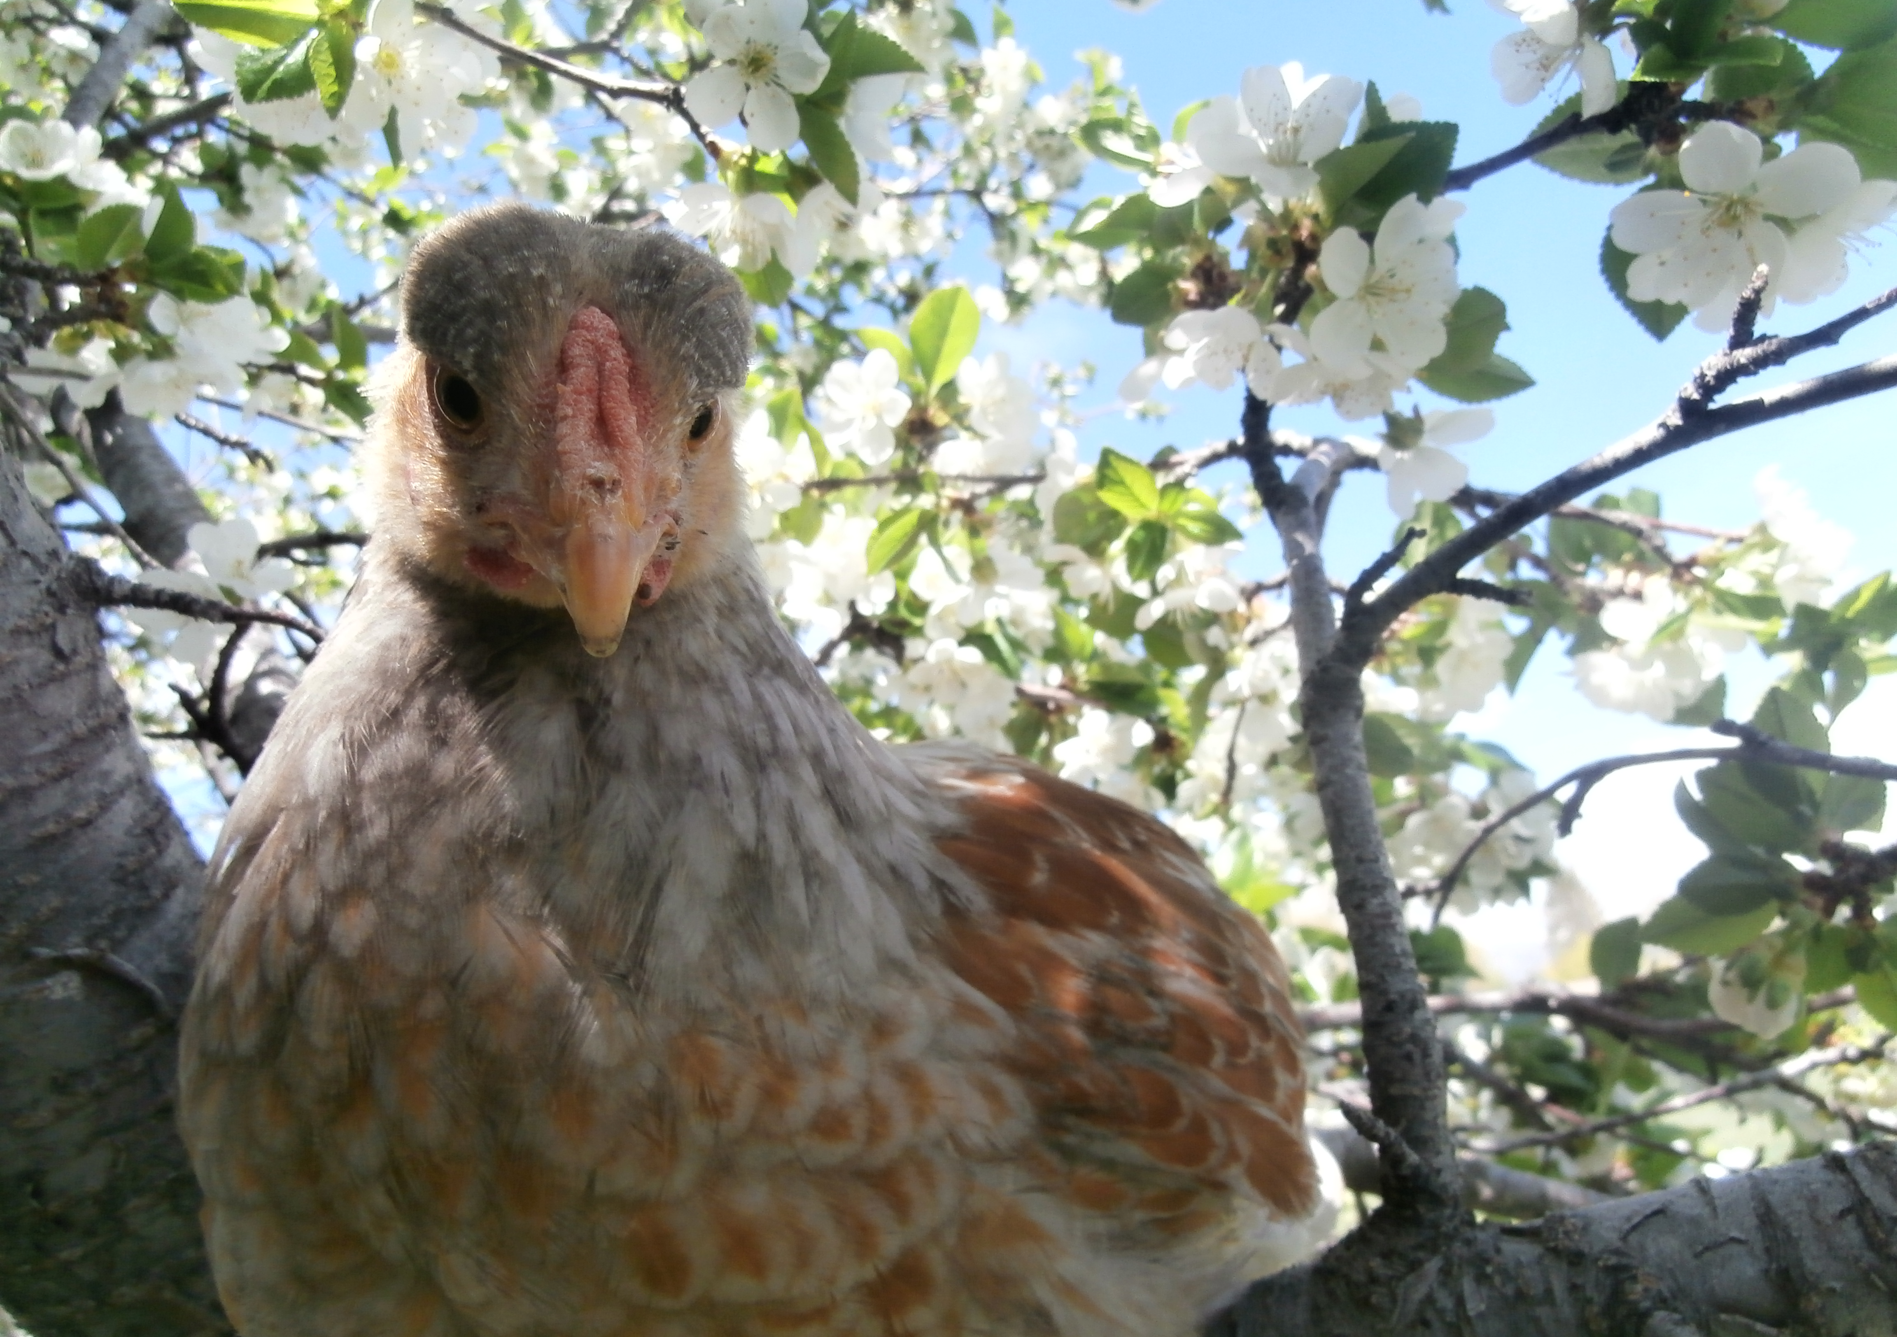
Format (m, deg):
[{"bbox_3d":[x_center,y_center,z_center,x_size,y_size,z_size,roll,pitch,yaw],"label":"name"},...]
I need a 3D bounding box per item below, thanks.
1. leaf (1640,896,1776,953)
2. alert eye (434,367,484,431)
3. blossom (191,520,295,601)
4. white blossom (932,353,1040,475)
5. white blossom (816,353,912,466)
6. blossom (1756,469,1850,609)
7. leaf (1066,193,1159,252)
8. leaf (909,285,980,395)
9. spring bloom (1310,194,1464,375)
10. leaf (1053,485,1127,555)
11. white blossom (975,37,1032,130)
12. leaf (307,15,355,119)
[{"bbox_3d":[0.214,0.072,0.370,0.040,0.007,0.020,-12,-47,-15],"label":"leaf"},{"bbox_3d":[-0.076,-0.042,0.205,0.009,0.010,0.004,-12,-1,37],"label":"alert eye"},{"bbox_3d":[-0.236,-0.037,0.440,0.035,0.026,0.022,2,-21,-5],"label":"blossom"},{"bbox_3d":[0.012,-0.081,0.420,0.033,0.038,0.020,-5,4,18],"label":"white blossom"},{"bbox_3d":[-0.025,-0.078,0.392,0.031,0.035,0.016,5,7,-19],"label":"white blossom"},{"bbox_3d":[0.338,-0.052,0.520,0.037,0.055,0.032,4,-13,-17],"label":"blossom"},{"bbox_3d":[0.046,-0.126,0.370,0.026,0.016,0.014,-3,-13,12],"label":"leaf"},{"bbox_3d":[-0.001,-0.119,0.480,0.022,0.039,0.012,13,-6,0],"label":"leaf"},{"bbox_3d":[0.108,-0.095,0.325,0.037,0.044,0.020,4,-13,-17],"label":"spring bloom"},{"bbox_3d":[0.053,-0.057,0.500,0.029,0.027,0.014,0,-13,0],"label":"leaf"},{"bbox_3d":[0.027,-0.280,0.632,0.029,0.038,0.018,0,12,0],"label":"white blossom"},{"bbox_3d":[-0.181,-0.176,0.385,0.013,0.029,0.013,1,-13,-6],"label":"leaf"}]

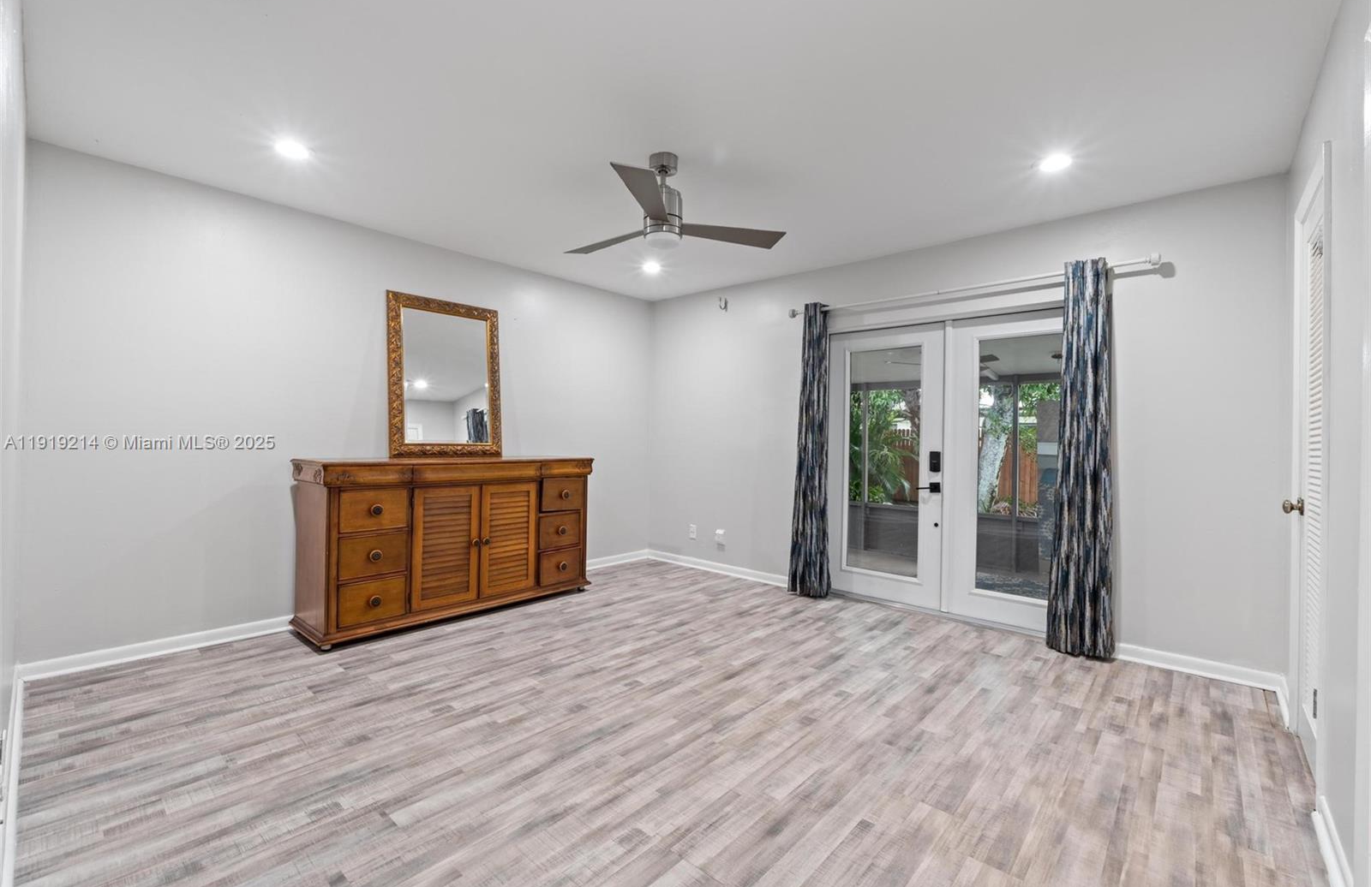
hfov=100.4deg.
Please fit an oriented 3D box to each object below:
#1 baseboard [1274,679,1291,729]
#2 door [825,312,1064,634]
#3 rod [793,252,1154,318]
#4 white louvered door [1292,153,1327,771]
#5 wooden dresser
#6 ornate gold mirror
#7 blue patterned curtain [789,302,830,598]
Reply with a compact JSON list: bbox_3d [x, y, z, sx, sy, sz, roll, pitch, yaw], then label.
[{"bbox_3d":[2.623,1.122,2.504,0.031,0.080,0.511,1,0,42],"label":"baseboard"},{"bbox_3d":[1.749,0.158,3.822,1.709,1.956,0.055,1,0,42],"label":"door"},{"bbox_3d":[1.627,-0.963,3.653,2.176,0.078,0.100,1,0,42],"label":"rod"},{"bbox_3d":[2.257,0.116,2.038,0.048,2.054,0.566,1,0,42],"label":"white louvered door"},{"bbox_3d":[-1.498,0.606,3.839,0.535,0.988,1.825,1,0,42],"label":"wooden dresser"},{"bbox_3d":[-1.651,-0.436,3.966,0.040,1.092,0.790,-8,-6,41],"label":"ornate gold mirror"},{"bbox_3d":[0.938,0.048,4.254,0.278,2.165,0.139,1,0,42],"label":"blue patterned curtain"}]

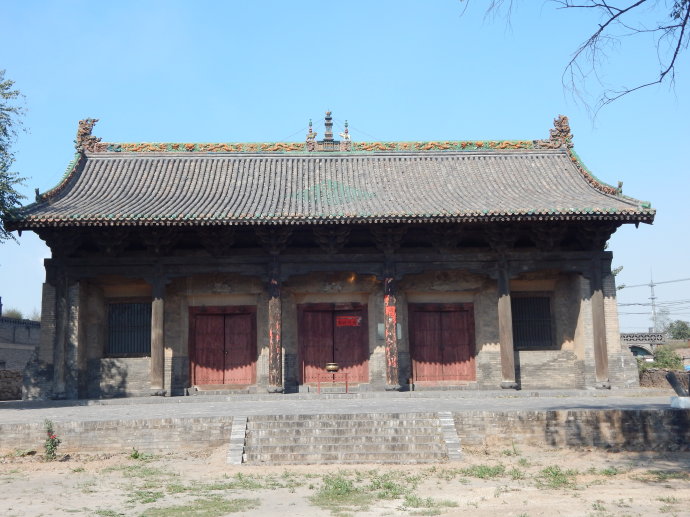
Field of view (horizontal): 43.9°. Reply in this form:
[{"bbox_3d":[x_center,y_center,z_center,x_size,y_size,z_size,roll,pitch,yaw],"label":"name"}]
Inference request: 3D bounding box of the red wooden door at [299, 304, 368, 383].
[{"bbox_3d":[-0.400,3.108,31.144,2.531,2.986,0.220,-1,-7,-2],"label":"red wooden door"}]

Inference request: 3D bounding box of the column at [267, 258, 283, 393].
[{"bbox_3d":[-2.381,2.298,29.354,0.460,4.566,0.460,-1,-7,-2],"label":"column"}]

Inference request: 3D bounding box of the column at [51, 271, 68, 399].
[{"bbox_3d":[-9.631,2.528,29.032,0.460,4.410,0.460,-1,-7,-2],"label":"column"}]

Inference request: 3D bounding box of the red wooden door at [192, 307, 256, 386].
[{"bbox_3d":[-4.383,3.182,30.974,2.422,2.897,0.220,-1,-7,-2],"label":"red wooden door"}]

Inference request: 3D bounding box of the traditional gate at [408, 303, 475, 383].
[{"bbox_3d":[3.553,3.088,31.306,2.419,2.928,0.220,-1,-7,-2],"label":"traditional gate"}]

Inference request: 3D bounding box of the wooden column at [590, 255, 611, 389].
[{"bbox_3d":[8.864,2.230,29.815,0.460,4.570,0.460,-1,-7,-2],"label":"wooden column"}]

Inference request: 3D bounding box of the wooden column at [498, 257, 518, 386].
[{"bbox_3d":[5.584,2.291,29.675,0.460,4.410,0.460,-1,-7,-2],"label":"wooden column"}]

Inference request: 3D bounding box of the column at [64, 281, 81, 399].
[{"bbox_3d":[-9.317,2.719,29.322,0.480,4.093,0.480,-1,-7,-2],"label":"column"}]

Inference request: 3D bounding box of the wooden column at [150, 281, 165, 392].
[{"bbox_3d":[-6.338,2.576,29.158,0.460,4.089,0.460,-1,-7,-2],"label":"wooden column"}]

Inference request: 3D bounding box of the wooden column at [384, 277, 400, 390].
[{"bbox_3d":[1.591,2.503,29.487,0.460,4.068,0.460,-1,-7,-2],"label":"wooden column"}]

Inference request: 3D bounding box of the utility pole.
[{"bbox_3d":[31.711,6.419,88.000,0.900,10.389,0.600,-1,-7,-2],"label":"utility pole"}]

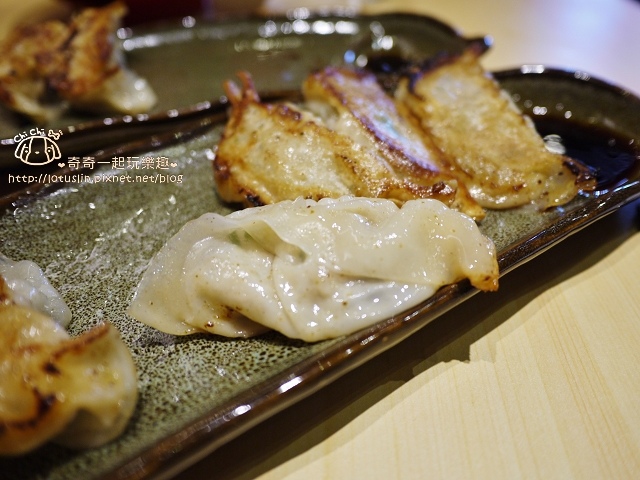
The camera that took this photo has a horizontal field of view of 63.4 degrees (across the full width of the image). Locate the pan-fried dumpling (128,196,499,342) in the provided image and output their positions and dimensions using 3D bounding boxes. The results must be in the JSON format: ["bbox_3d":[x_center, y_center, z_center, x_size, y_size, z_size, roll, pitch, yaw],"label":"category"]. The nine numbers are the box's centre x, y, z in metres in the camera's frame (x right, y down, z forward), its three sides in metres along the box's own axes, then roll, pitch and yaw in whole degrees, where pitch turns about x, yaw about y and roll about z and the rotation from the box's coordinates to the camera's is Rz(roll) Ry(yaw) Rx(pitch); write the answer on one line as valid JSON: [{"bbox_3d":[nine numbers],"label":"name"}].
[{"bbox_3d":[-0.001,0.007,0.136,0.092,0.029,0.041,-5,41,-6],"label":"pan-fried dumpling"}]

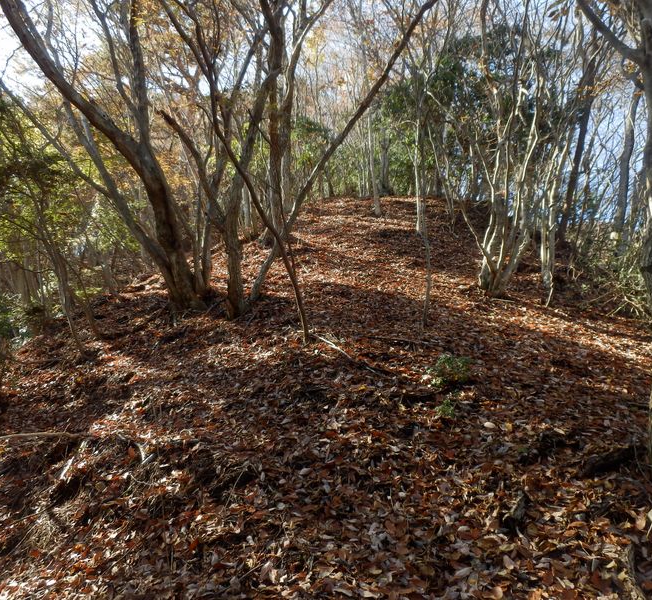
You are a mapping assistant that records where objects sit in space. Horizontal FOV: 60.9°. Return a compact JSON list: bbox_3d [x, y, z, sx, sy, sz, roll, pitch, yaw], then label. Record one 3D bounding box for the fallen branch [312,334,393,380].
[{"bbox_3d":[0.225,0.540,5.680,0.140,0.080,1.650,-6,14,-26],"label":"fallen branch"}]

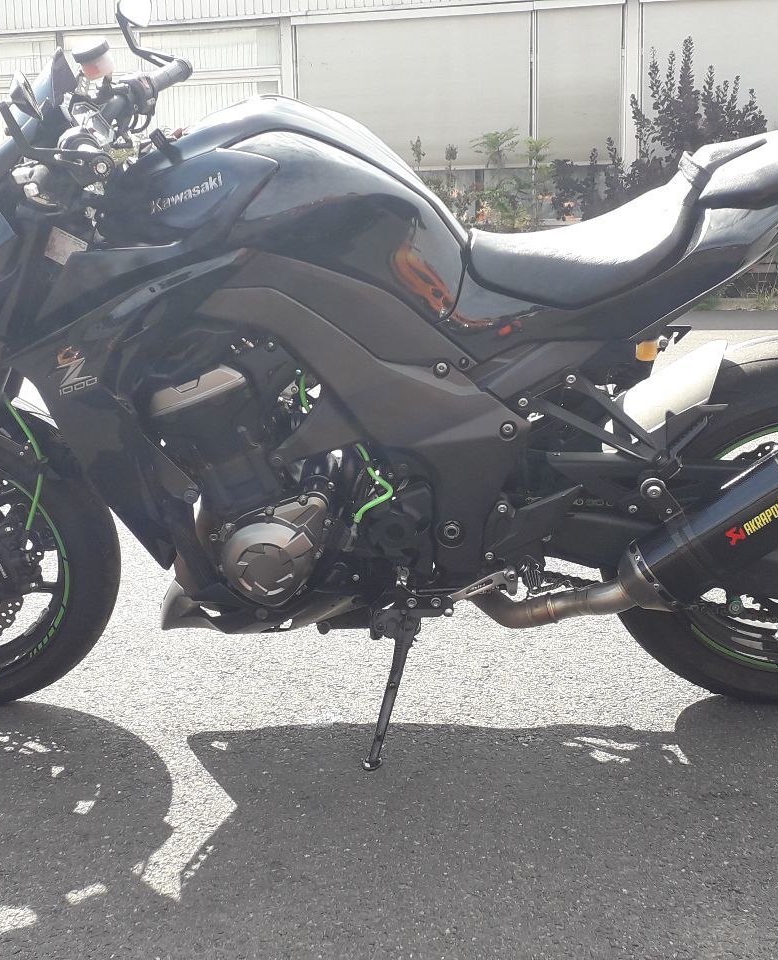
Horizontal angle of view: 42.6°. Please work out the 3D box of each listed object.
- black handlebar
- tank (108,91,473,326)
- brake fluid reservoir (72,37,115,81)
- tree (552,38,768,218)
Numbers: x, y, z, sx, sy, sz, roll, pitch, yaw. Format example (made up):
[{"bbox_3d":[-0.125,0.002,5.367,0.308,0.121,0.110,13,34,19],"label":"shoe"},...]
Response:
[{"bbox_3d":[-0.390,-0.726,1.790,0.042,0.042,0.130,8,37,25],"label":"black handlebar"},{"bbox_3d":[-0.153,-0.422,1.537,0.550,0.320,0.380,-1,23,7],"label":"tank"},{"bbox_3d":[-0.490,-0.700,1.655,0.064,0.062,0.064,-13,28,13],"label":"brake fluid reservoir"},{"bbox_3d":[2.800,-3.280,10.300,2.200,2.550,1.700,-1,8,0],"label":"tree"}]

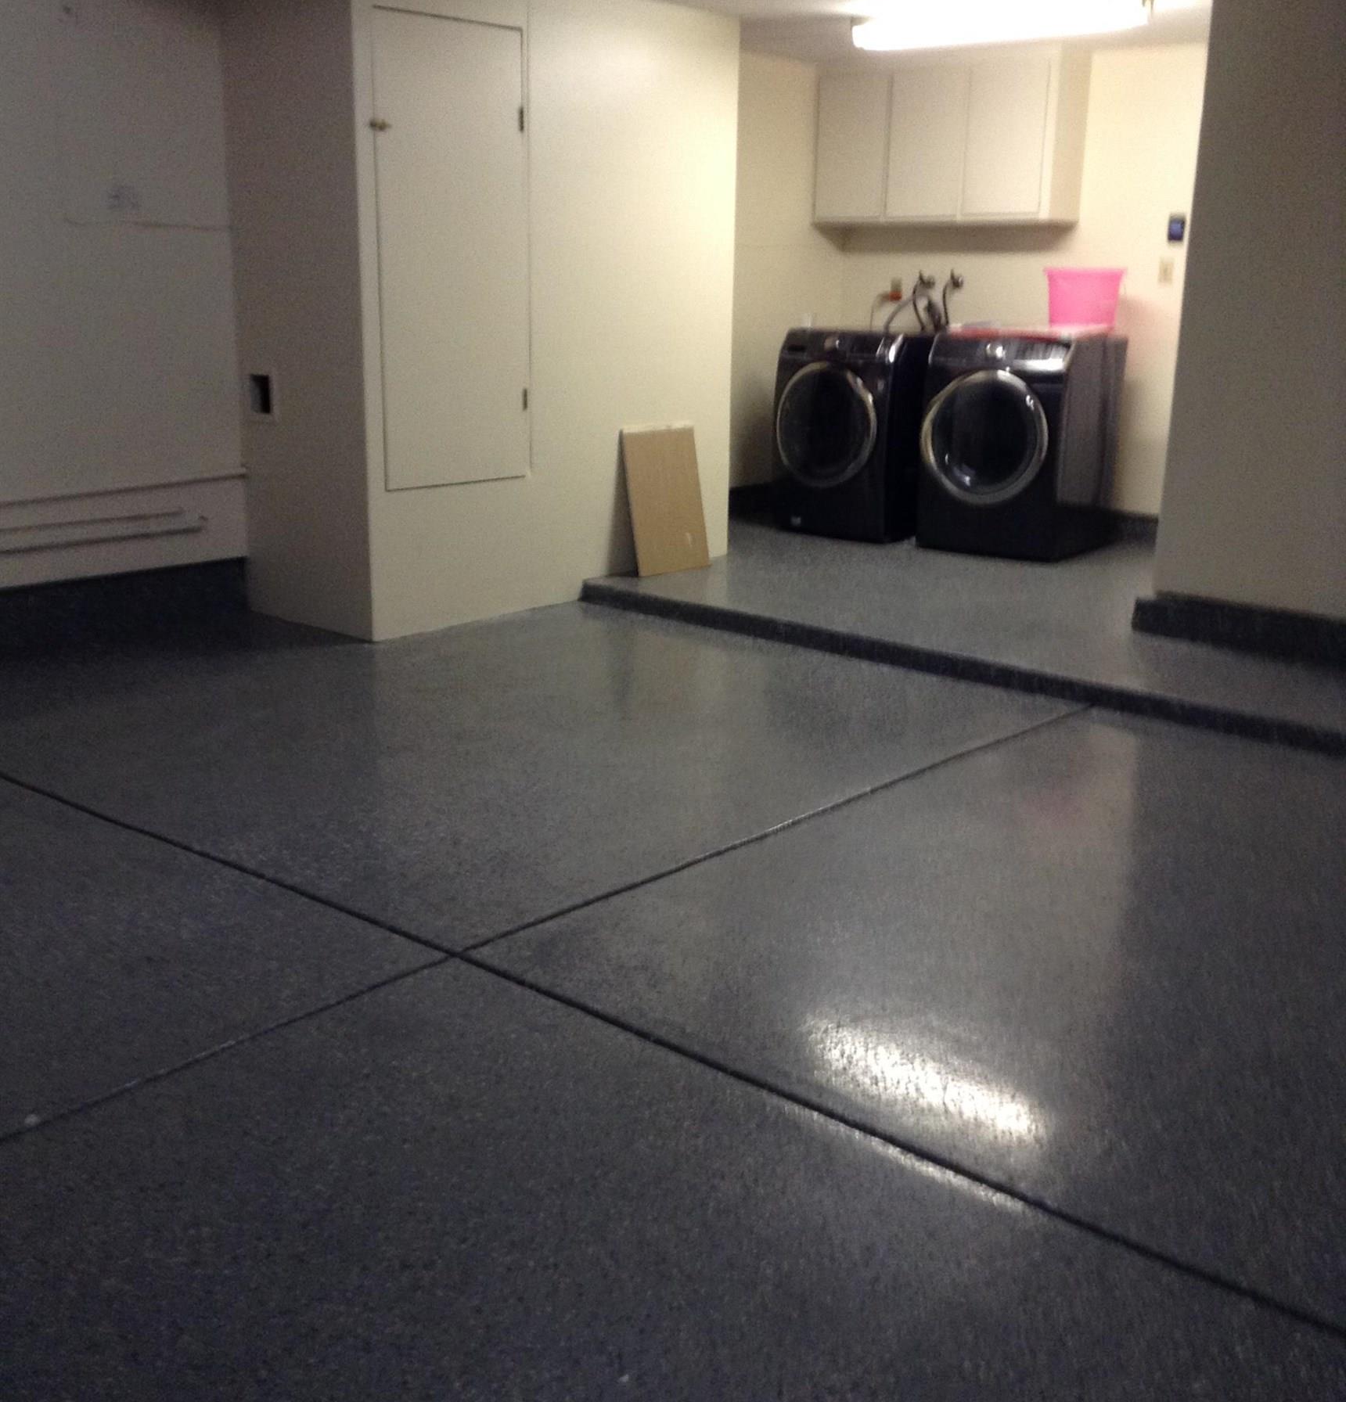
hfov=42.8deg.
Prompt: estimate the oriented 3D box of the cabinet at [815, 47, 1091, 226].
[{"bbox_3d":[1.346,-2.749,8.450,1.375,0.775,0.315,14,20,39],"label":"cabinet"}]

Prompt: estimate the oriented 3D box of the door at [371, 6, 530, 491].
[{"bbox_3d":[-0.800,-1.603,6.219,0.040,1.630,0.710,13,19,39],"label":"door"}]

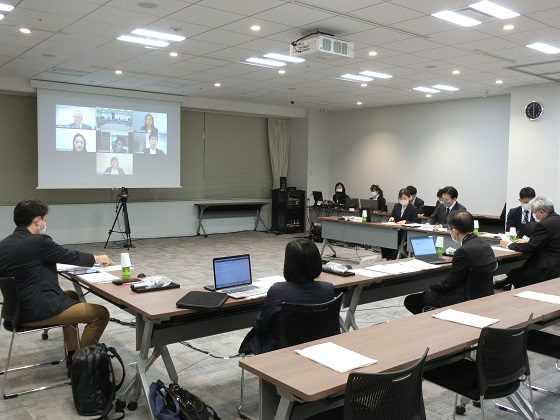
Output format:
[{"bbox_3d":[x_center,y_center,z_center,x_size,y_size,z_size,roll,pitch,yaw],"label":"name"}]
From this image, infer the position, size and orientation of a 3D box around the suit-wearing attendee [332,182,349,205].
[{"bbox_3d":[1.397,0.004,12.685,0.470,1.250,0.680,4,5,40],"label":"suit-wearing attendee"}]

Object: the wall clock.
[{"bbox_3d":[4.141,-1.617,8.977,0.045,0.315,0.315,-3,5,-40],"label":"wall clock"}]

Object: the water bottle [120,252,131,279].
[{"bbox_3d":[-1.135,0.415,4.054,0.073,0.190,0.073,-3,5,-40],"label":"water bottle"}]

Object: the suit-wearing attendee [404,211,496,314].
[{"bbox_3d":[1.420,0.620,4.428,0.490,1.240,0.730,-3,6,-41],"label":"suit-wearing attendee"}]

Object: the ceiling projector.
[{"bbox_3d":[0.470,-1.758,6.035,0.490,0.165,0.410,-2,5,-39],"label":"ceiling projector"}]

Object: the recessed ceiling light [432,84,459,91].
[{"bbox_3d":[2.879,-2.115,9.544,0.620,0.060,0.170,-3,5,-40],"label":"recessed ceiling light"}]

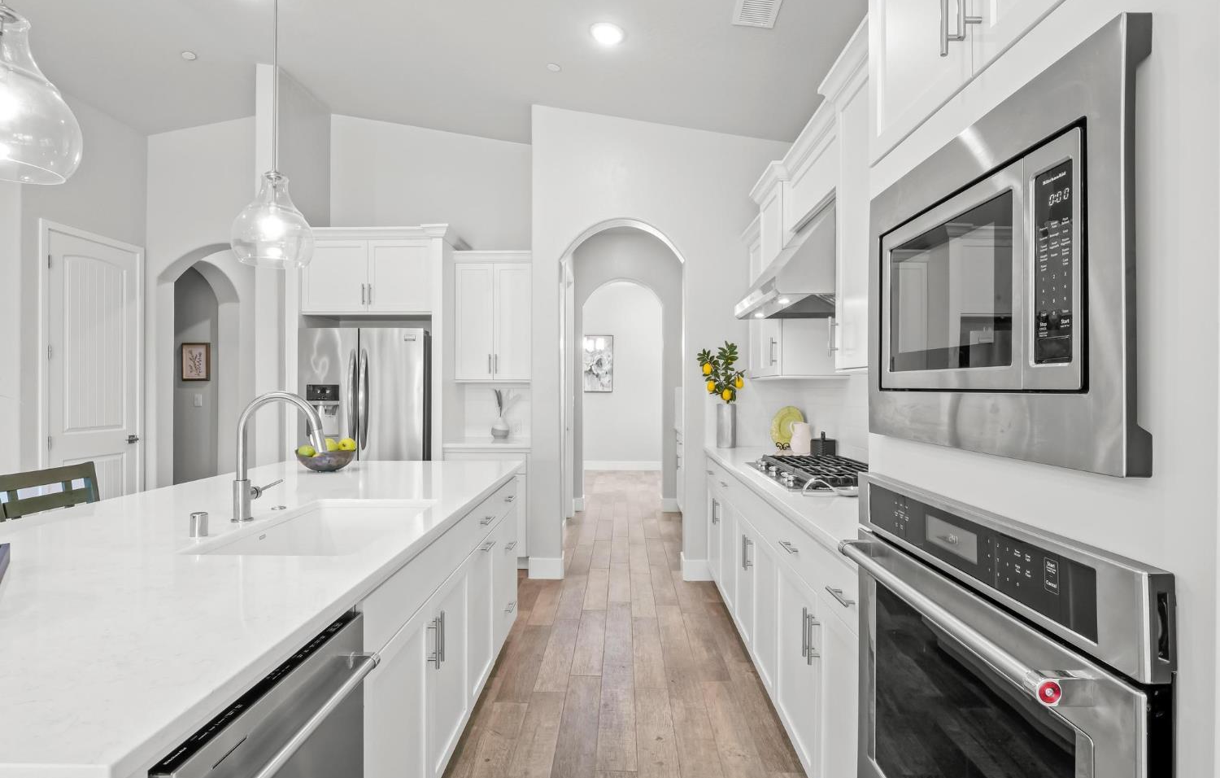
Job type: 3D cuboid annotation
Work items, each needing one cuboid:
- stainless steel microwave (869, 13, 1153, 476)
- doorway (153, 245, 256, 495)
[{"bbox_3d":[0.758,-0.153,0.997,0.420,0.490,0.677,0,0,1],"label":"stainless steel microwave"},{"bbox_3d":[-3.196,0.065,5.351,1.100,2.490,0.200,0,0,1],"label":"doorway"}]

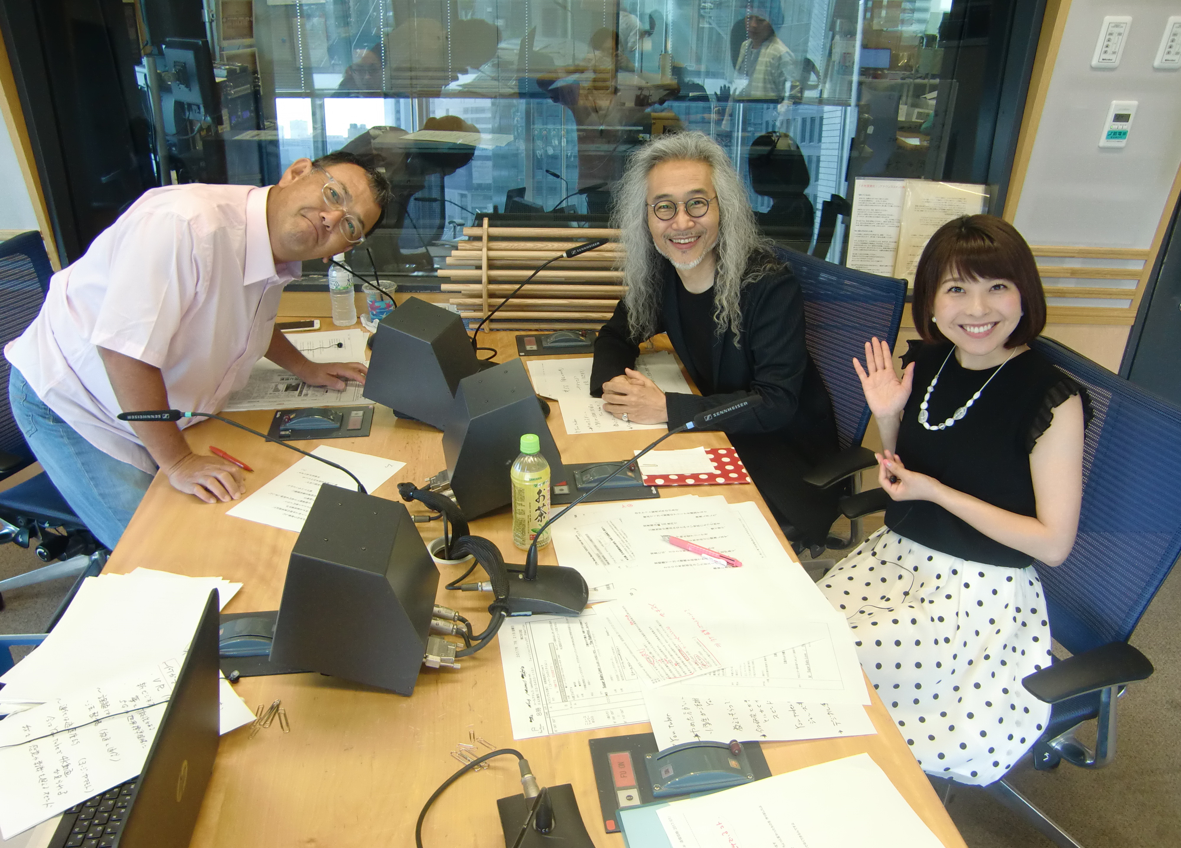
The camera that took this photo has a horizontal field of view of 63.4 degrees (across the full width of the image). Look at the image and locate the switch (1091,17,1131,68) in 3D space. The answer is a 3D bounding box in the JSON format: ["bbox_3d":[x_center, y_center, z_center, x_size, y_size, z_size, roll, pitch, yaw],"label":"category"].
[{"bbox_3d":[1.319,-0.965,2.416,0.070,0.120,0.012,2,32,3],"label":"switch"}]

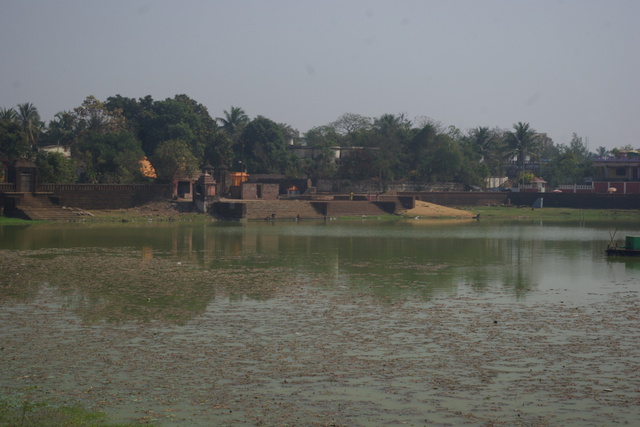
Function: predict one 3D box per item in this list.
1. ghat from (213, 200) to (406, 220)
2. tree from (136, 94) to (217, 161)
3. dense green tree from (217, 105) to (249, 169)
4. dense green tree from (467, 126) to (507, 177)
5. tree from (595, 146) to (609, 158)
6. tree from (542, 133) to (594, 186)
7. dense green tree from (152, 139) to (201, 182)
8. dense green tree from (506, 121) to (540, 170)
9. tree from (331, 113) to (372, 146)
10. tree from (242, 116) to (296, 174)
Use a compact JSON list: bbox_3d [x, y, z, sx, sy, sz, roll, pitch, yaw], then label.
[{"bbox_3d":[-1.988,-0.605,252.000,32.900,3.600,12.000,0,1,0],"label":"ghat"},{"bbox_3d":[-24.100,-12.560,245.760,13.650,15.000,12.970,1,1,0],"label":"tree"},{"bbox_3d":[-21.125,-15.210,352.000,7.726,21.246,7.726,0,1,0],"label":"dense green tree"},{"bbox_3d":[32.670,-11.380,286.080,8.240,11.380,7.830,1,1,0],"label":"dense green tree"},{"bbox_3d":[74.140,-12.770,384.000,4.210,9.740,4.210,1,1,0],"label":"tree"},{"bbox_3d":[48.760,-10.500,286.080,10.600,10.790,10.070,1,1,0],"label":"tree"},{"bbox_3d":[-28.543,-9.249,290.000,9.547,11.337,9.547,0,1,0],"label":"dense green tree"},{"bbox_3d":[44.444,-11.962,320.000,7.023,16.022,7.023,0,1,0],"label":"dense green tree"},{"bbox_3d":[7.886,-15.271,365.000,10.514,20.027,10.514,0,1,0],"label":"tree"},{"bbox_3d":[-11.707,-13.446,338.000,12.519,18.082,12.519,0,1,0],"label":"tree"}]

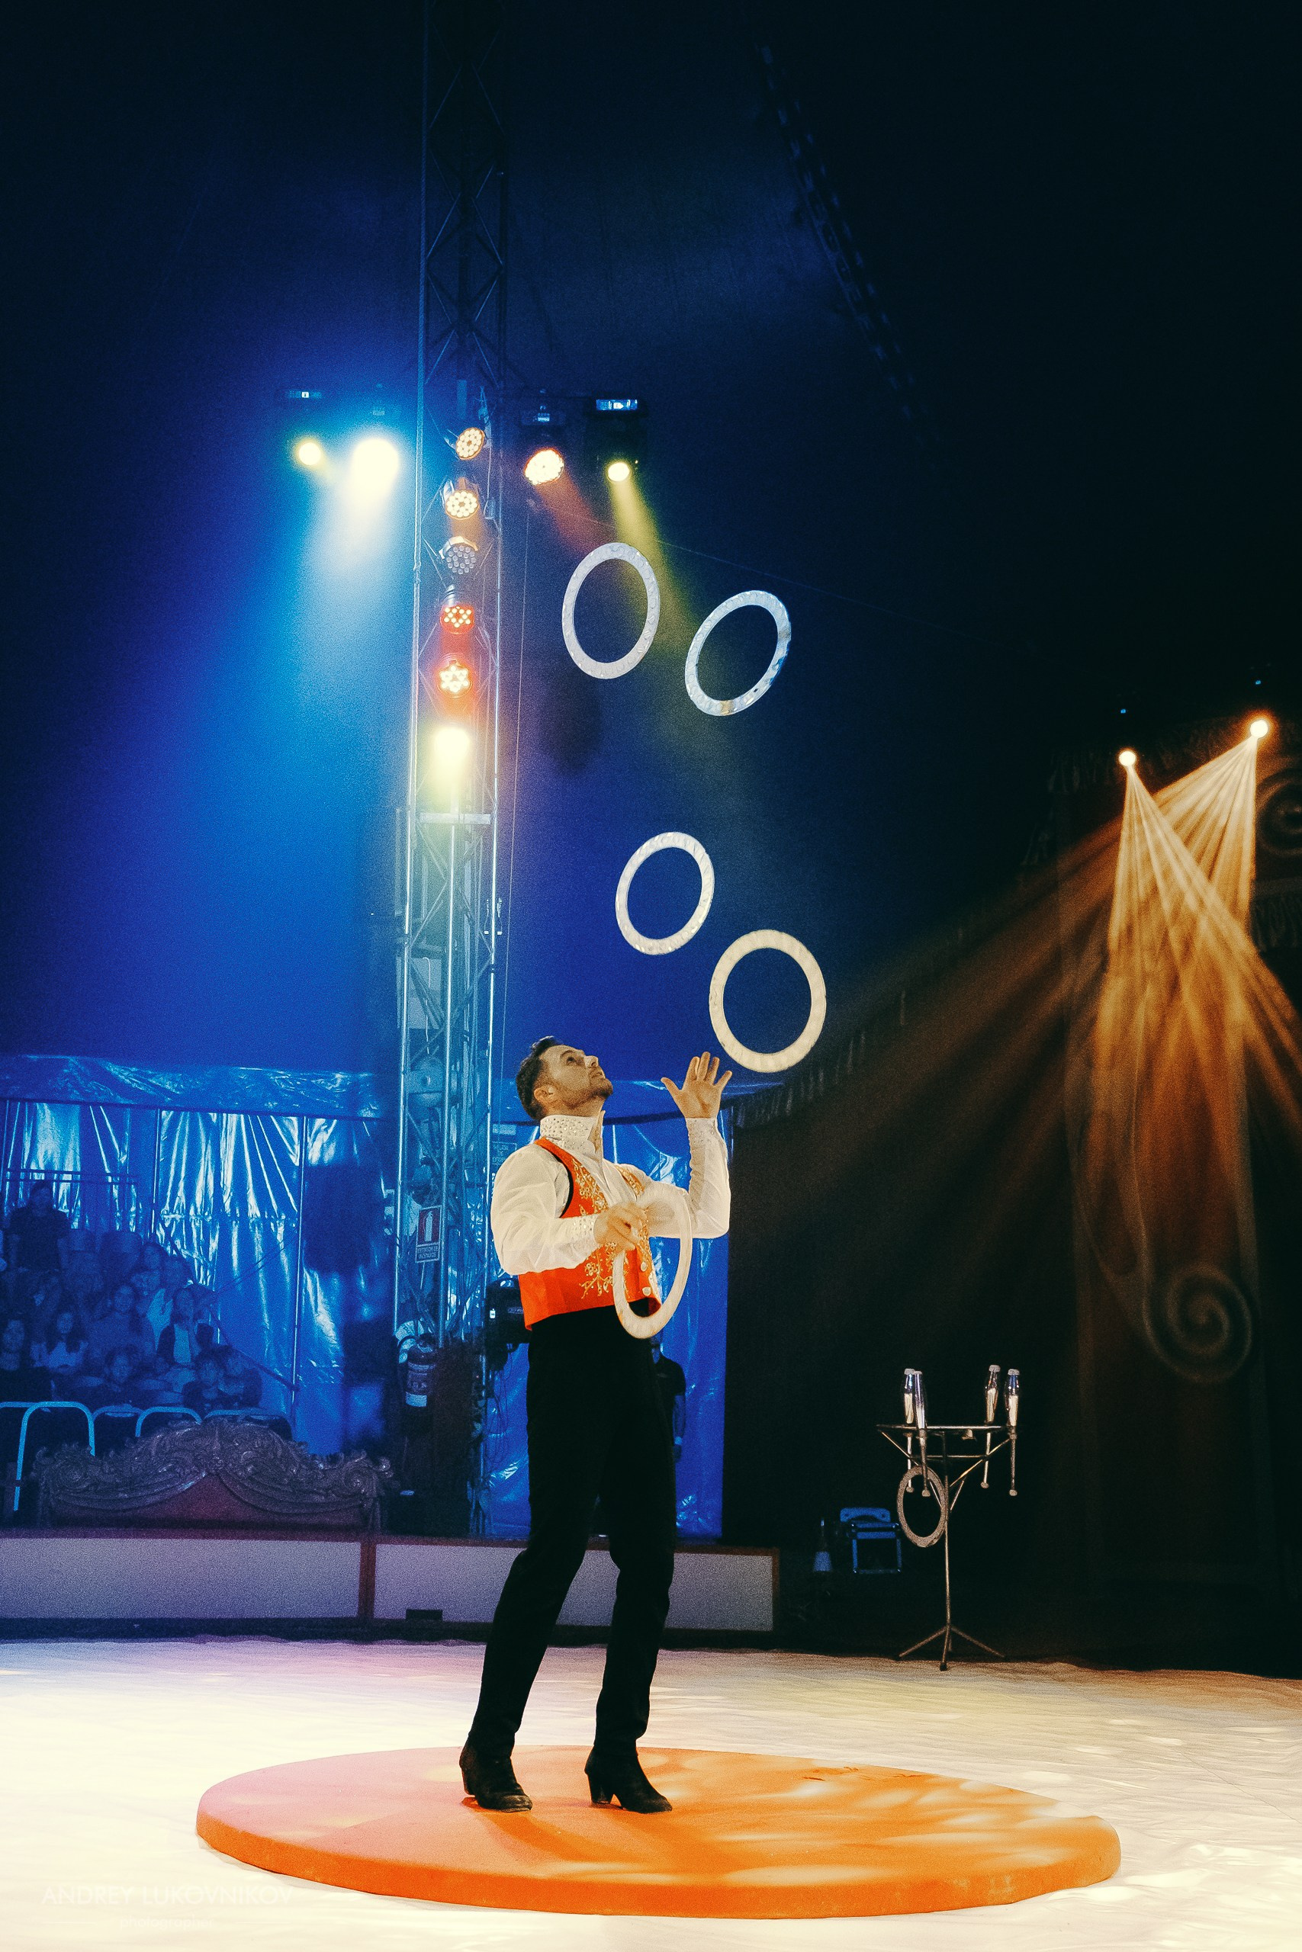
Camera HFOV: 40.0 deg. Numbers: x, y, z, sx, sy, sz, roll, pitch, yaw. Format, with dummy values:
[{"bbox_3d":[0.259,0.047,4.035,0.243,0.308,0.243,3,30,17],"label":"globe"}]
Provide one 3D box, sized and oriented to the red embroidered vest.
[{"bbox_3d":[-0.148,0.604,4.178,0.270,0.470,0.400,-14,-19,31],"label":"red embroidered vest"}]

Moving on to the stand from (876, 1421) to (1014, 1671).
[{"bbox_3d":[1.157,2.230,7.022,0.560,0.920,0.520,1,-14,-3],"label":"stand"}]

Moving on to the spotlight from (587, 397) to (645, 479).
[{"bbox_3d":[-0.224,-3.364,11.196,0.370,0.480,0.310,4,-14,-12],"label":"spotlight"}]

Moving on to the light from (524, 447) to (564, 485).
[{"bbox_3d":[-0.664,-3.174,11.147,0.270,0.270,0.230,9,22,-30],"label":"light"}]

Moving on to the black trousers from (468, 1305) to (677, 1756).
[{"bbox_3d":[-0.170,1.235,4.020,0.440,0.980,0.420,-10,-17,36],"label":"black trousers"}]

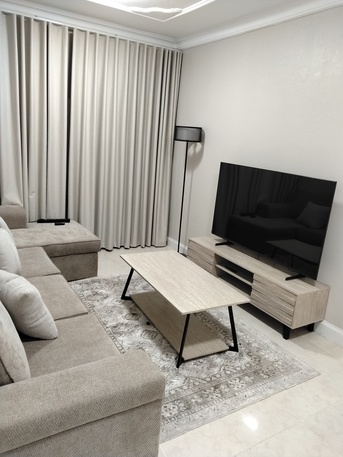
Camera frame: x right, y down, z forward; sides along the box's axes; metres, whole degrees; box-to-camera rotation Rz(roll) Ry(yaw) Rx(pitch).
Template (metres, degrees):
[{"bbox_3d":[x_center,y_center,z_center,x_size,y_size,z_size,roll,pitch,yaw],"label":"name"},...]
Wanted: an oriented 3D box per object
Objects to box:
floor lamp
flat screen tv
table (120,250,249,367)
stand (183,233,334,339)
[{"bbox_3d":[0.161,-0.420,4.564,0.320,1.695,0.320,4,15,-1],"label":"floor lamp"},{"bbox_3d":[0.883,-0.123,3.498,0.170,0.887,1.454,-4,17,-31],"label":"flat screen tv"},{"bbox_3d":[0.038,0.612,3.072,0.583,0.452,1.196,-3,17,-28],"label":"table"},{"bbox_3d":[0.765,0.524,3.651,0.404,0.440,1.582,-4,17,-31],"label":"stand"}]

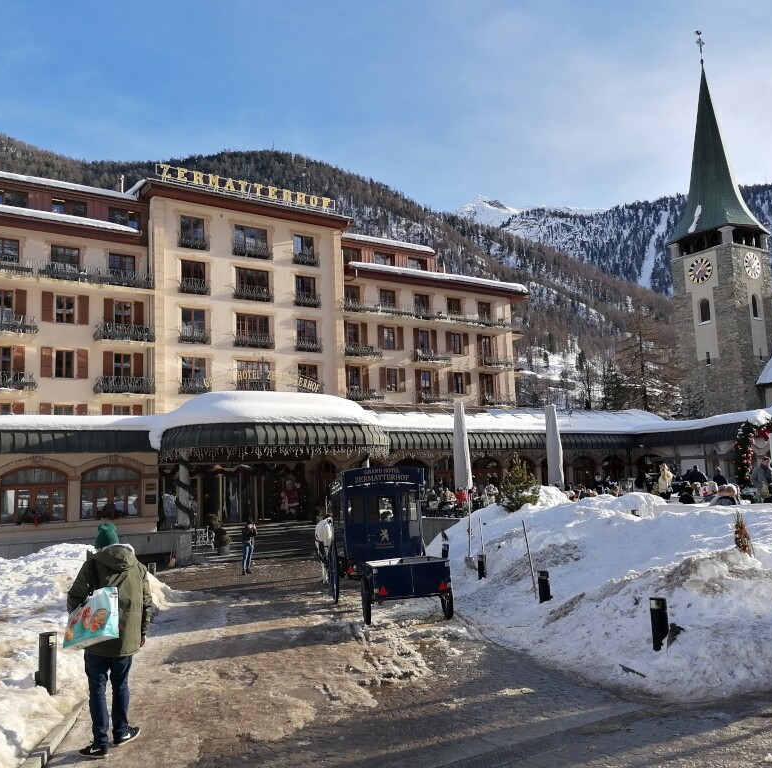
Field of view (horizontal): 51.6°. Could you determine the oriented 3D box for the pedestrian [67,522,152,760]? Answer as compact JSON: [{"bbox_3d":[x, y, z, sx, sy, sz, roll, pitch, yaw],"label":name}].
[{"bbox_3d":[-2.233,2.031,6.461,0.680,1.780,0.520,-1,-7,-13],"label":"pedestrian"}]

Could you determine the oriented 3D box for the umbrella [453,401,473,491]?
[{"bbox_3d":[3.250,2.812,33.038,0.750,4.200,0.750,-2,-7,0],"label":"umbrella"}]

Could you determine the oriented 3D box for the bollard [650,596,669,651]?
[{"bbox_3d":[2.889,2.563,8.360,0.170,0.640,0.170,-2,-7,0],"label":"bollard"}]

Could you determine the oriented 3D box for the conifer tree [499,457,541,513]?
[{"bbox_3d":[4.686,3.583,27.869,1.450,2.100,1.450,-2,-7,0],"label":"conifer tree"}]

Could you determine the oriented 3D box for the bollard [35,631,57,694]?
[{"bbox_3d":[-3.544,2.961,8.358,0.170,0.680,0.170,-2,-7,0],"label":"bollard"}]

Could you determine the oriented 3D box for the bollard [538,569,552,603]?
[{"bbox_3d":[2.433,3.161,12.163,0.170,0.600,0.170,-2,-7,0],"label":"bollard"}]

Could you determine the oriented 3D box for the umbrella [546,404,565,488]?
[{"bbox_3d":[7.700,3.048,35.638,0.750,4.200,0.750,-2,-7,0],"label":"umbrella"}]

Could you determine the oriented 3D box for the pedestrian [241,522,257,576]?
[{"bbox_3d":[-4.371,5.156,25.304,0.500,1.660,0.420,4,-10,-41],"label":"pedestrian"}]

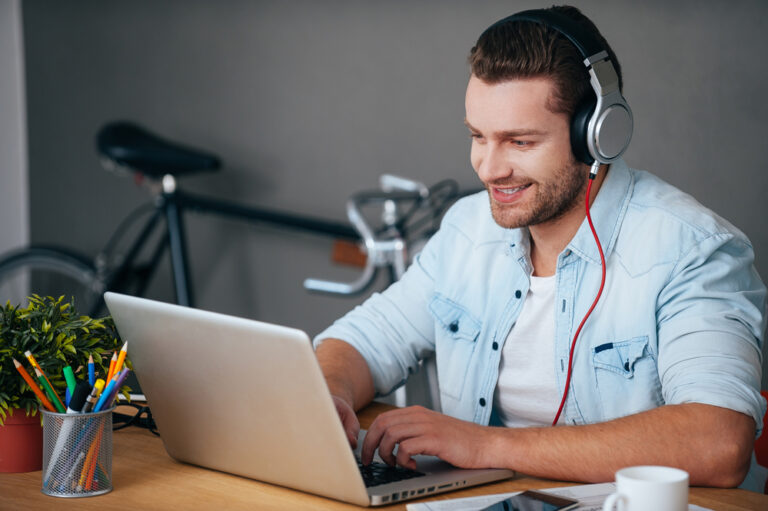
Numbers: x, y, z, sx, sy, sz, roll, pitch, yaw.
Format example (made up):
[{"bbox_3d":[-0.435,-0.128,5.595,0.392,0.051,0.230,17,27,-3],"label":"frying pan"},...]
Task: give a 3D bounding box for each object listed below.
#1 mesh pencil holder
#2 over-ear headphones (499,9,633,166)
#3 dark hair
[{"bbox_3d":[-0.363,0.230,3.920,0.090,0.101,0.090,0,8,0],"label":"mesh pencil holder"},{"bbox_3d":[0.199,-0.218,4.125,0.195,0.188,0.088,14,25,34],"label":"over-ear headphones"},{"bbox_3d":[0.203,-0.233,4.124,0.175,0.165,0.205,14,25,34],"label":"dark hair"}]

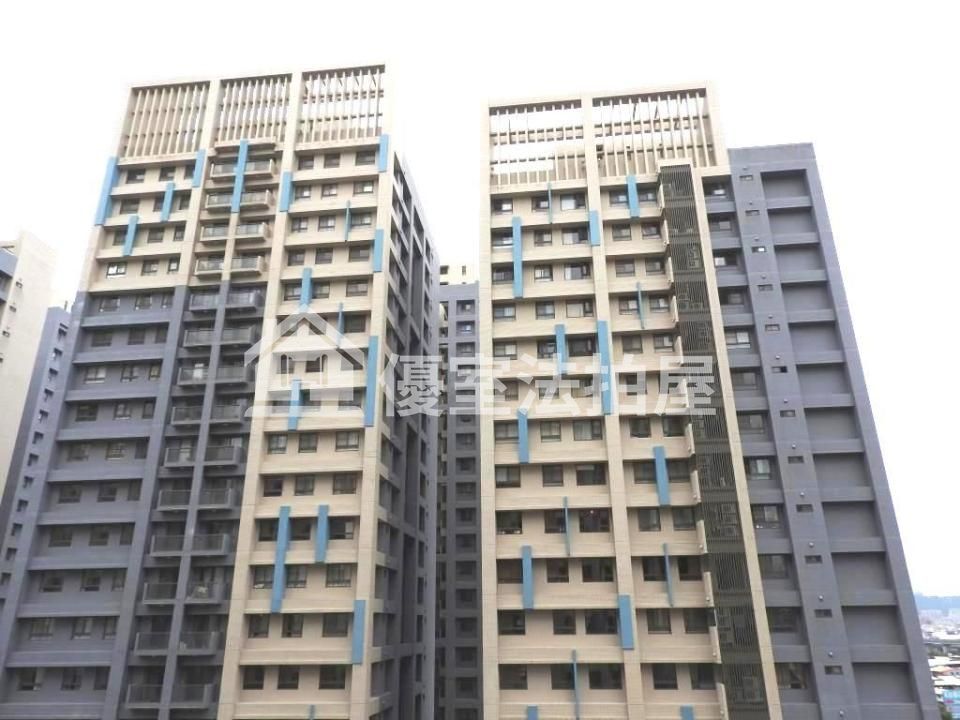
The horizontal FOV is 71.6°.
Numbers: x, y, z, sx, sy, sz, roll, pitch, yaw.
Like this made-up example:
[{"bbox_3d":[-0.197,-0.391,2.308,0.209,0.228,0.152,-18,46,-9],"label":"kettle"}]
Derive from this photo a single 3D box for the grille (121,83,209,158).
[{"bbox_3d":[-29.481,-22.290,62.867,8.000,8.200,0.600,-3,-21,6],"label":"grille"}]

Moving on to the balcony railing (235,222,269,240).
[{"bbox_3d":[-19.821,-10.979,57.667,2.560,1.440,0.600,-3,-21,5],"label":"balcony railing"}]

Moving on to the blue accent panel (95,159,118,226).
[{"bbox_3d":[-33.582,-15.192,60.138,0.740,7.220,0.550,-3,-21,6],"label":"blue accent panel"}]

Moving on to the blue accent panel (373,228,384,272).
[{"bbox_3d":[-8.329,-9.010,55.111,0.660,4.000,0.220,-3,-21,5],"label":"blue accent panel"}]

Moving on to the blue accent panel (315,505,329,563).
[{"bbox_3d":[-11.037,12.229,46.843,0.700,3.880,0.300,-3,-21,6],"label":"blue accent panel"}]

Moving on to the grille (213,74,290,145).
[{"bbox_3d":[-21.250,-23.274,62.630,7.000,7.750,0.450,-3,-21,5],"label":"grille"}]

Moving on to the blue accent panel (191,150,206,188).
[{"bbox_3d":[-25.042,-17.067,59.405,0.740,3.950,0.250,-3,-21,6],"label":"blue accent panel"}]

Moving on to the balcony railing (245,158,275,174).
[{"bbox_3d":[-19.614,-16.990,58.668,2.550,1.380,0.700,-3,-21,6],"label":"balcony railing"}]

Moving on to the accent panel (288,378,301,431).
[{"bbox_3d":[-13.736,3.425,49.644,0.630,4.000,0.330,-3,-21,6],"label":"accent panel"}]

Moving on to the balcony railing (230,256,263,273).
[{"bbox_3d":[-19.498,-7.977,55.594,2.460,1.320,0.150,-3,-21,6],"label":"balcony railing"}]

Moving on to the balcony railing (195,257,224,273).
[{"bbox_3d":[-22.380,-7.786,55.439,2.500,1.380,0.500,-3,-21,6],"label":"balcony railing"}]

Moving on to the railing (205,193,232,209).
[{"bbox_3d":[-22.673,-13.881,58.223,2.460,1.290,0.150,-3,-21,6],"label":"railing"}]

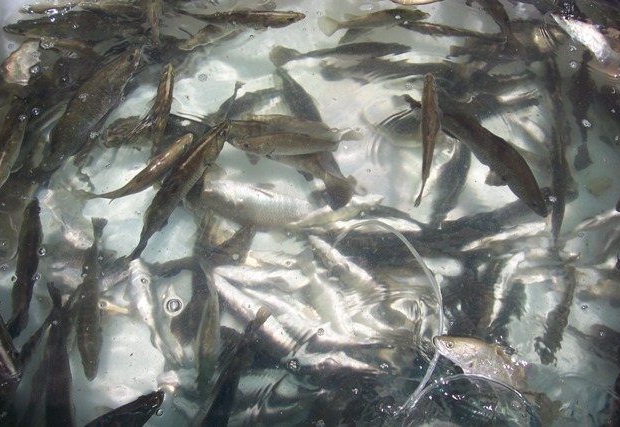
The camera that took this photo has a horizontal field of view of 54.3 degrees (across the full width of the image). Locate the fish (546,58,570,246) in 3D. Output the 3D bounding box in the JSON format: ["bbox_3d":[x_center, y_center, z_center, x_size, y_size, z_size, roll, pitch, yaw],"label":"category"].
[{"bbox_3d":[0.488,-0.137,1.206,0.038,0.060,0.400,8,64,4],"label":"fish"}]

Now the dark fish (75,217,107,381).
[{"bbox_3d":[-0.356,0.132,0.998,0.042,0.060,0.286,-6,62,-3],"label":"dark fish"}]

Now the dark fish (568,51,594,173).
[{"bbox_3d":[0.577,-0.223,1.270,0.040,0.060,0.308,12,65,6],"label":"dark fish"}]

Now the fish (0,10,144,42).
[{"bbox_3d":[-0.503,-0.384,1.282,0.297,0.070,0.045,2,64,1],"label":"fish"}]

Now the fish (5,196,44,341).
[{"bbox_3d":[-0.490,0.088,1.044,0.040,0.060,0.258,-4,62,-2],"label":"fish"}]

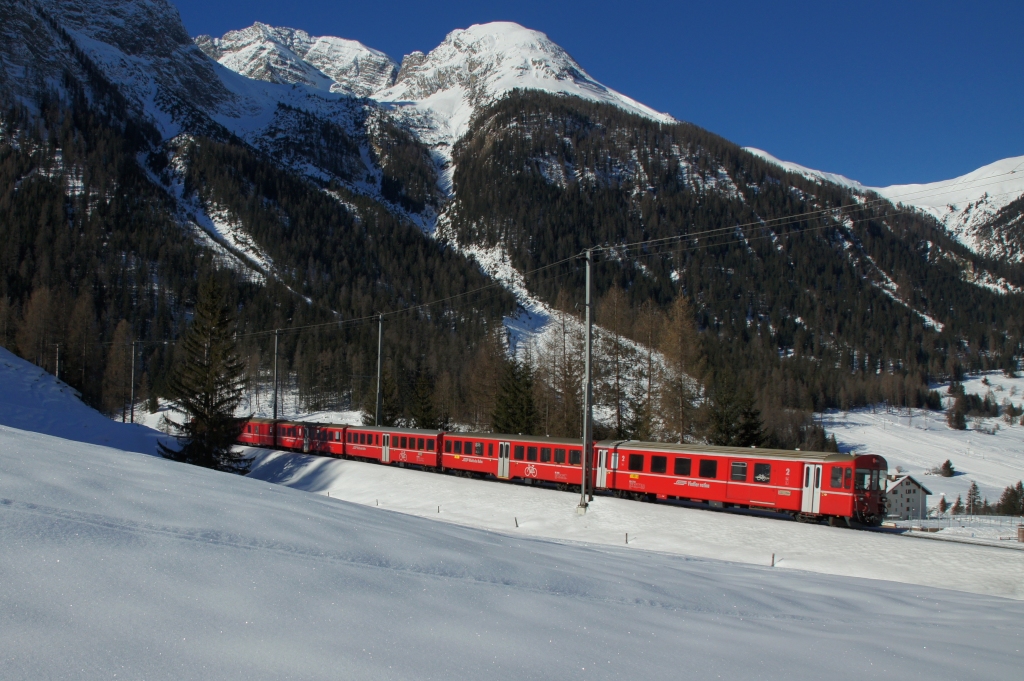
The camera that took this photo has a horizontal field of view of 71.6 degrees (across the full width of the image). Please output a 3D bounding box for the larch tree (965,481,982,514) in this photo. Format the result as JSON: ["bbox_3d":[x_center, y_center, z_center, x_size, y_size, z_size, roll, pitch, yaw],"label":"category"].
[{"bbox_3d":[110.422,37.804,170.000,4.400,8.140,4.400,1,-2,0],"label":"larch tree"}]

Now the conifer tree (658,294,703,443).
[{"bbox_3d":[20.870,3.963,88.000,5.600,20.060,5.600,1,-2,0],"label":"conifer tree"}]

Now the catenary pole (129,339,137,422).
[{"bbox_3d":[-72.051,8.265,135.000,0.600,16.150,0.600,3,-3,-43],"label":"catenary pole"}]

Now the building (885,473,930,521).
[{"bbox_3d":[117.967,47.142,213.000,15.500,13.640,14.000,1,-2,-18],"label":"building"}]

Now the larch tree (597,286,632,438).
[{"bbox_3d":[12.819,3.468,88.000,4.800,21.060,4.800,1,-2,0],"label":"larch tree"}]

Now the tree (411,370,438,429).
[{"bbox_3d":[-11.330,8.481,92.000,3.800,8.930,3.800,1,-2,0],"label":"tree"}]

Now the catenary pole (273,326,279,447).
[{"bbox_3d":[-31.555,6.418,95.000,0.600,15.780,0.600,3,-3,-43],"label":"catenary pole"}]

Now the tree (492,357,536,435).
[{"bbox_3d":[0.281,7.150,80.000,5.000,10.700,5.000,1,-2,0],"label":"tree"}]

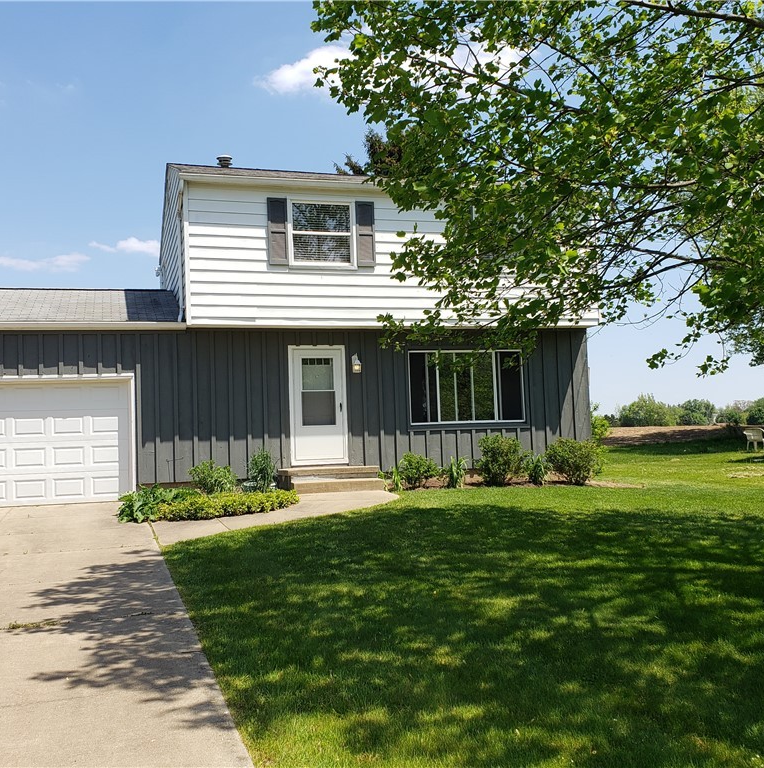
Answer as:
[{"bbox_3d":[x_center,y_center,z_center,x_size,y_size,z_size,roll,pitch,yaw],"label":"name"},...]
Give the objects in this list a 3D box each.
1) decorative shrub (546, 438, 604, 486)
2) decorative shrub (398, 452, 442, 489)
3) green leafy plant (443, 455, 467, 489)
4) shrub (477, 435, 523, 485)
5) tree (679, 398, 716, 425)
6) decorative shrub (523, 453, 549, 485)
[{"bbox_3d":[3.585,1.454,14.250,1.060,0.880,0.950,-1,-4,-15],"label":"decorative shrub"},{"bbox_3d":[0.678,1.524,13.550,0.760,0.630,0.660,-1,-4,-15],"label":"decorative shrub"},{"bbox_3d":[1.287,1.553,13.650,0.430,0.580,0.400,-2,-4,0],"label":"green leafy plant"},{"bbox_3d":[2.142,1.383,13.900,0.860,0.920,0.800,-1,-4,-15],"label":"shrub"},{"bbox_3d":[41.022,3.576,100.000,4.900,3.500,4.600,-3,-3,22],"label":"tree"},{"bbox_3d":[2.814,1.549,14.100,0.470,0.570,0.440,-1,-4,-15],"label":"decorative shrub"}]

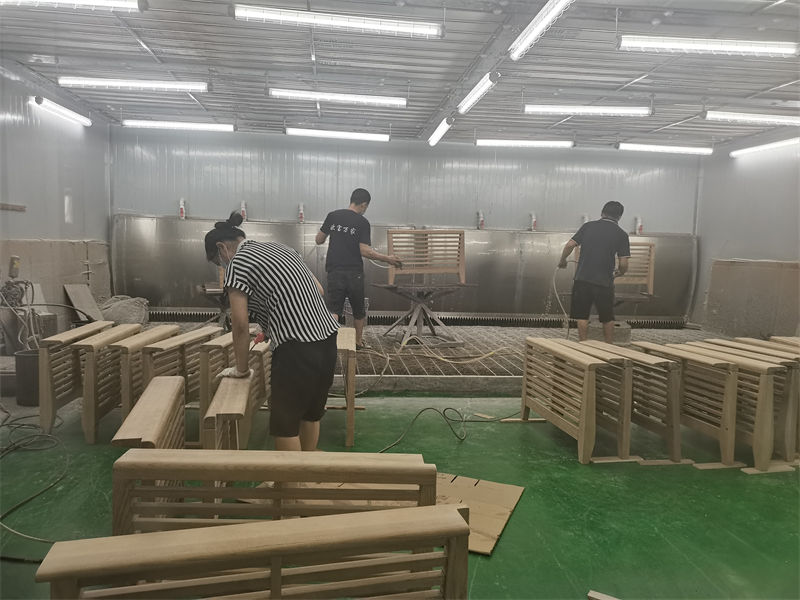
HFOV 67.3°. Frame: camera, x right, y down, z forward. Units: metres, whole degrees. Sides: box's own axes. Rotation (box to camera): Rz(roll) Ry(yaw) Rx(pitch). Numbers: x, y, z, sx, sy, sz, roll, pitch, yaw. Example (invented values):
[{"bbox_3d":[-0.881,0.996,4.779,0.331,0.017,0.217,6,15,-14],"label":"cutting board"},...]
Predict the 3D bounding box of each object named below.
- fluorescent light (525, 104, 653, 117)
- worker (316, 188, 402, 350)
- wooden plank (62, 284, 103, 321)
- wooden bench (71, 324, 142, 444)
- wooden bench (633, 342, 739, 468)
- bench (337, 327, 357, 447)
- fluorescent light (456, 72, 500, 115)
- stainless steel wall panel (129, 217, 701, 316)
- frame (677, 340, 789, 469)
[{"bbox_3d":[1.750,-1.757,5.544,1.260,0.085,0.105,1,5,-7],"label":"fluorescent light"},{"bbox_3d":[-0.449,-0.310,6.349,0.720,1.660,0.580,4,5,23],"label":"worker"},{"bbox_3d":[-3.452,0.121,6.668,0.025,0.664,0.380,-27,1,9],"label":"wooden plank"},{"bbox_3d":[-1.962,0.531,4.056,0.129,0.591,0.880,1,5,-7],"label":"wooden bench"},{"bbox_3d":[1.784,0.630,3.899,0.129,0.591,0.880,1,5,-10],"label":"wooden bench"},{"bbox_3d":[-0.372,0.568,4.153,0.129,0.591,0.880,1,5,-5],"label":"bench"},{"bbox_3d":[0.646,-1.722,5.093,0.105,0.085,1.260,1,5,-7],"label":"fluorescent light"},{"bbox_3d":[0.263,-0.424,8.308,8.120,1.220,0.200,1,5,-7],"label":"stainless steel wall panel"},{"bbox_3d":[2.029,0.641,3.837,0.129,0.591,0.880,1,5,-12],"label":"frame"}]

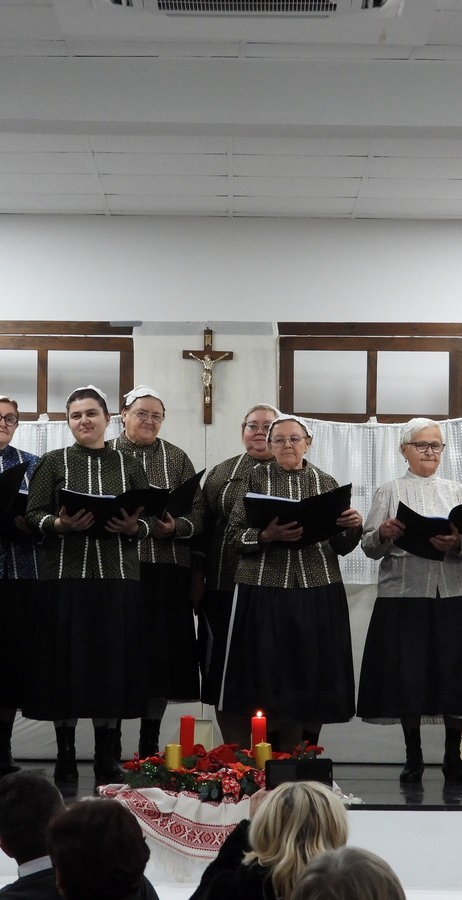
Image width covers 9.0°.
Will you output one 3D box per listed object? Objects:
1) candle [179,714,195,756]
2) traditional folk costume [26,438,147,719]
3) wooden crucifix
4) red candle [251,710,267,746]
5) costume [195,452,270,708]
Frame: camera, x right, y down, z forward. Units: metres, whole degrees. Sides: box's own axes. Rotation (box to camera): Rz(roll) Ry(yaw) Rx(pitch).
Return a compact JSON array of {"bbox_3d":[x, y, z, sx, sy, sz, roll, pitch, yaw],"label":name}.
[{"bbox_3d":[-0.169,1.110,11.455,0.058,0.163,0.058,1,-3,0],"label":"candle"},{"bbox_3d":[-0.610,0.564,12.350,0.540,1.200,0.440,1,-4,-6],"label":"traditional folk costume"},{"bbox_3d":[-0.108,-0.352,14.100,0.240,0.460,0.060,1,-4,0],"label":"wooden crucifix"},{"bbox_3d":[0.111,1.104,11.455,0.058,0.174,0.058,1,-3,0],"label":"red candle"},{"bbox_3d":[0.100,0.580,13.138,0.520,1.140,0.420,1,-3,3],"label":"costume"}]

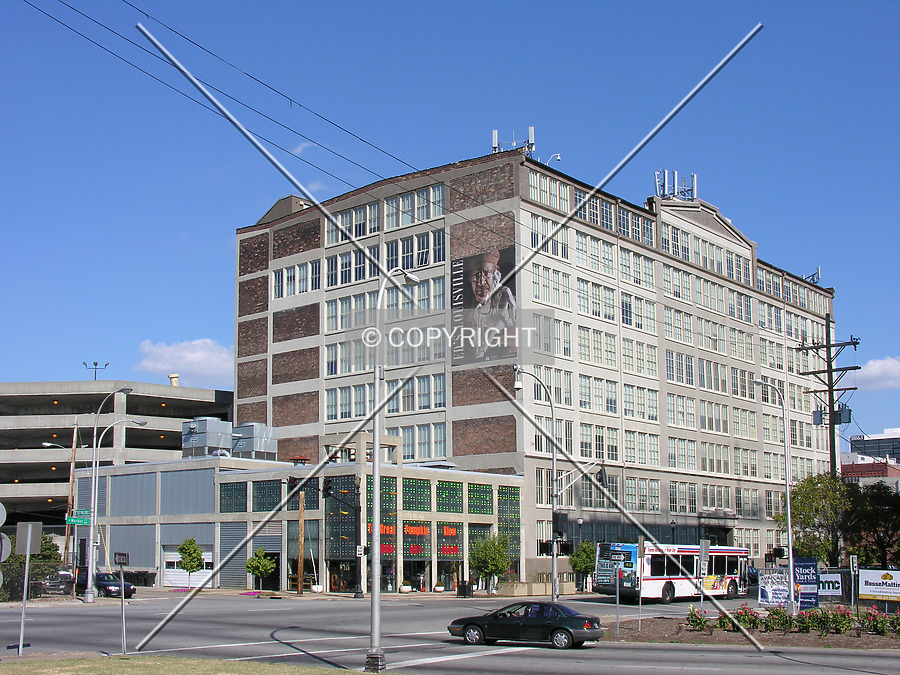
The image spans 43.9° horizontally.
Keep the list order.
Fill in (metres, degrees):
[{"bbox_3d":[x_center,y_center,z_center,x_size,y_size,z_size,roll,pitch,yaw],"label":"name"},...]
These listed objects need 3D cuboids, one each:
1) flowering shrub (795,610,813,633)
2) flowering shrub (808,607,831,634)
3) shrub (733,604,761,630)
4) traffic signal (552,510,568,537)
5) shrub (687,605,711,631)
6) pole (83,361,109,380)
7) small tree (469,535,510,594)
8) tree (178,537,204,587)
[{"bbox_3d":[11.557,9.256,36.500,0.620,0.730,0.620,0,-10,0],"label":"flowering shrub"},{"bbox_3d":[11.812,9.086,35.740,0.703,0.792,0.703,0,-11,0],"label":"flowering shrub"},{"bbox_3d":[8.749,8.232,32.963,0.882,0.829,0.882,-3,-11,14],"label":"shrub"},{"bbox_3d":[4.301,7.232,43.418,0.420,0.930,0.450,-9,-14,39],"label":"traffic signal"},{"bbox_3d":[8.273,9.329,37.218,0.799,0.825,0.799,0,-11,0],"label":"shrub"},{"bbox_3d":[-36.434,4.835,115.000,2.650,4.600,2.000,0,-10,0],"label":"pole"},{"bbox_3d":[2.372,13.462,66.300,2.500,3.500,2.500,0,-10,0],"label":"small tree"},{"bbox_3d":[-17.929,15.676,77.558,1.934,3.660,1.934,2,-11,-13],"label":"tree"}]

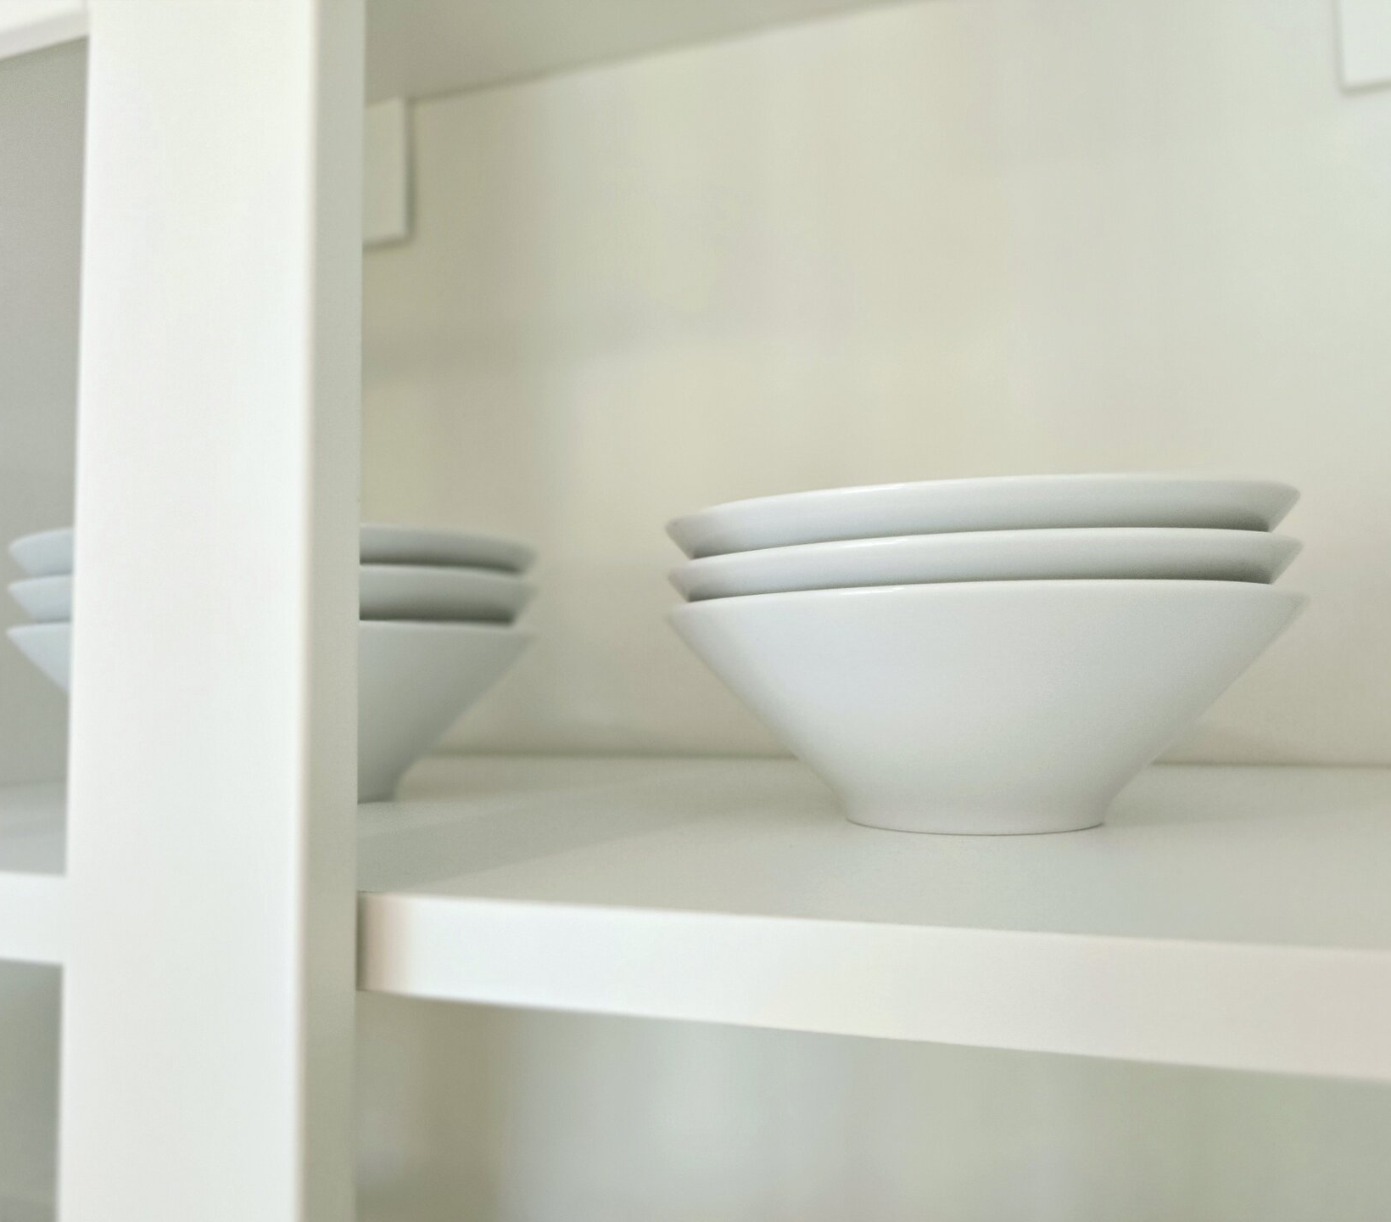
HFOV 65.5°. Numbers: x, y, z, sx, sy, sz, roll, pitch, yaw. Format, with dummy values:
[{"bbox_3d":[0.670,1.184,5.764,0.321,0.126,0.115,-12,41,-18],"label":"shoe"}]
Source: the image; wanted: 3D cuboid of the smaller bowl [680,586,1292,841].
[{"bbox_3d":[0.078,0.029,0.309,0.175,0.060,0.175,-1,-4,0],"label":"smaller bowl"}]

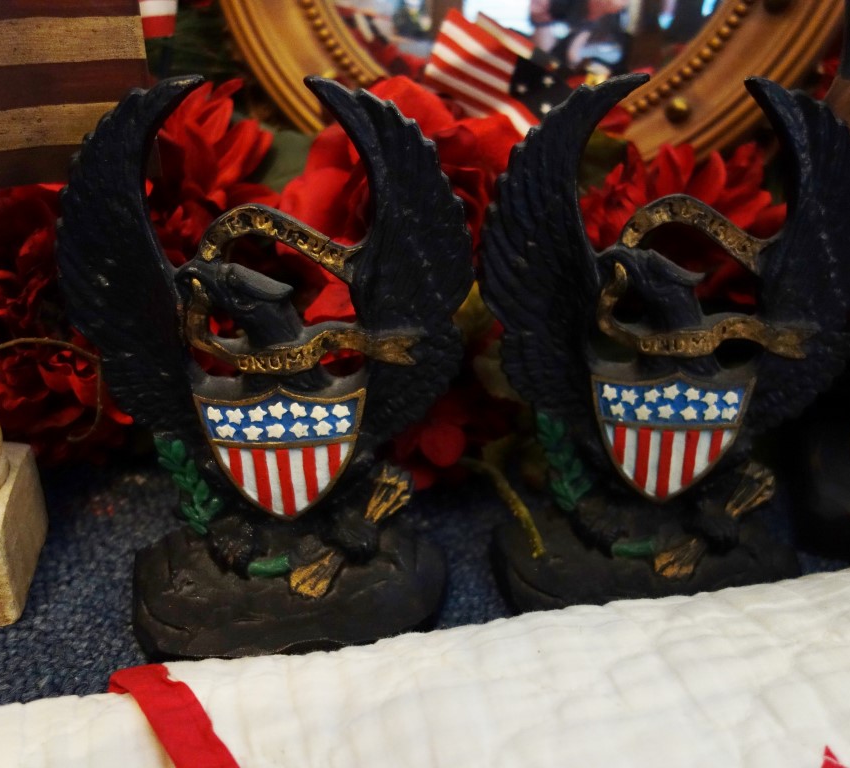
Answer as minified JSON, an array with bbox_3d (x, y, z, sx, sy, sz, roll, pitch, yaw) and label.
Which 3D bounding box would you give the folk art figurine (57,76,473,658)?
[{"bbox_3d":[-0.048,0.001,0.295,0.132,0.189,0.054,-4,26,-8],"label":"folk art figurine"}]

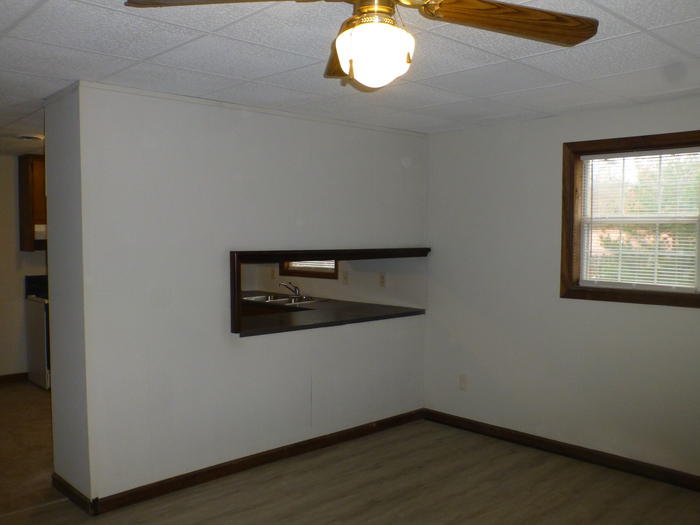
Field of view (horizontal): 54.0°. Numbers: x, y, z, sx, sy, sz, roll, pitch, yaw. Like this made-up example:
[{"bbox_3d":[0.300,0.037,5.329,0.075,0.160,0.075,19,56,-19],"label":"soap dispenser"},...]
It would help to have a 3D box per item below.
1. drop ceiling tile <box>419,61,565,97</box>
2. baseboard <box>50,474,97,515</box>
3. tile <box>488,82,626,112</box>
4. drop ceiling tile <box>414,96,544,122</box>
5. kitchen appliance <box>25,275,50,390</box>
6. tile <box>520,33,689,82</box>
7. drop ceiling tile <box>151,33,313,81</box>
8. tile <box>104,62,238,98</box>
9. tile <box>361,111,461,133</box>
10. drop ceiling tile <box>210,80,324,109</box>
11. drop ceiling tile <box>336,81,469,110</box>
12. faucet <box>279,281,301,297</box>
[{"bbox_3d":[0.765,-0.963,3.608,0.610,0.018,0.610,-2,3,-44],"label":"drop ceiling tile"},{"bbox_3d":[-1.562,1.298,3.899,0.015,0.088,0.610,-2,3,-44],"label":"baseboard"},{"bbox_3d":[1.211,-0.981,4.033,0.610,0.018,0.610,-2,3,-44],"label":"tile"},{"bbox_3d":[0.805,-1.016,4.552,0.622,0.020,0.622,-3,4,-43],"label":"drop ceiling tile"},{"bbox_3d":[-2.901,0.689,7.245,0.760,1.090,0.650,-3,4,-43],"label":"kitchen appliance"},{"bbox_3d":[1.200,-0.958,3.223,0.622,0.020,0.622,-3,4,-43],"label":"tile"},{"bbox_3d":[-0.557,-0.964,3.269,0.622,0.020,0.622,-3,4,-43],"label":"drop ceiling tile"},{"bbox_3d":[-0.979,-0.985,3.721,0.622,0.020,0.622,-3,4,-43],"label":"tile"},{"bbox_3d":[0.389,-1.039,5.003,0.622,0.020,0.622,-3,4,-43],"label":"tile"},{"bbox_3d":[-0.495,-0.976,4.036,0.610,0.018,0.560,-2,3,-44],"label":"drop ceiling tile"},{"bbox_3d":[0.351,-0.979,4.041,0.610,0.018,0.610,-2,3,-44],"label":"drop ceiling tile"},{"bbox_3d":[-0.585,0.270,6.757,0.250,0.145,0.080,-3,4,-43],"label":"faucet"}]

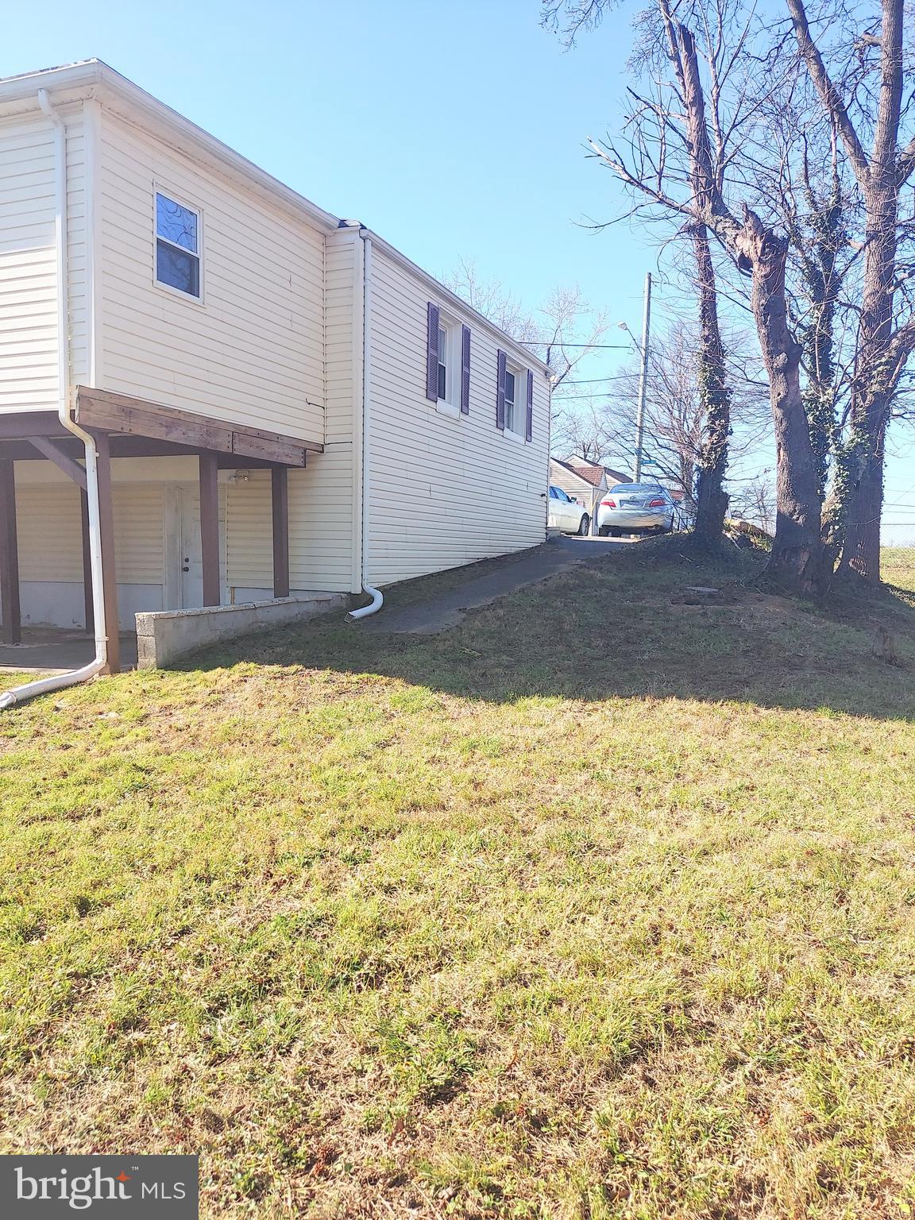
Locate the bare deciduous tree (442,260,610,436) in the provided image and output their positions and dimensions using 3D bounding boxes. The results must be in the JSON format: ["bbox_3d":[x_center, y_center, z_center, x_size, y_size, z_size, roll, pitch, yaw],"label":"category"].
[{"bbox_3d":[2.980,-9.048,38.000,7.500,12.100,7.200,1,3,4],"label":"bare deciduous tree"}]

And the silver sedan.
[{"bbox_3d":[4.780,-2.626,23.300,1.820,1.460,4.800,2,3,14],"label":"silver sedan"}]

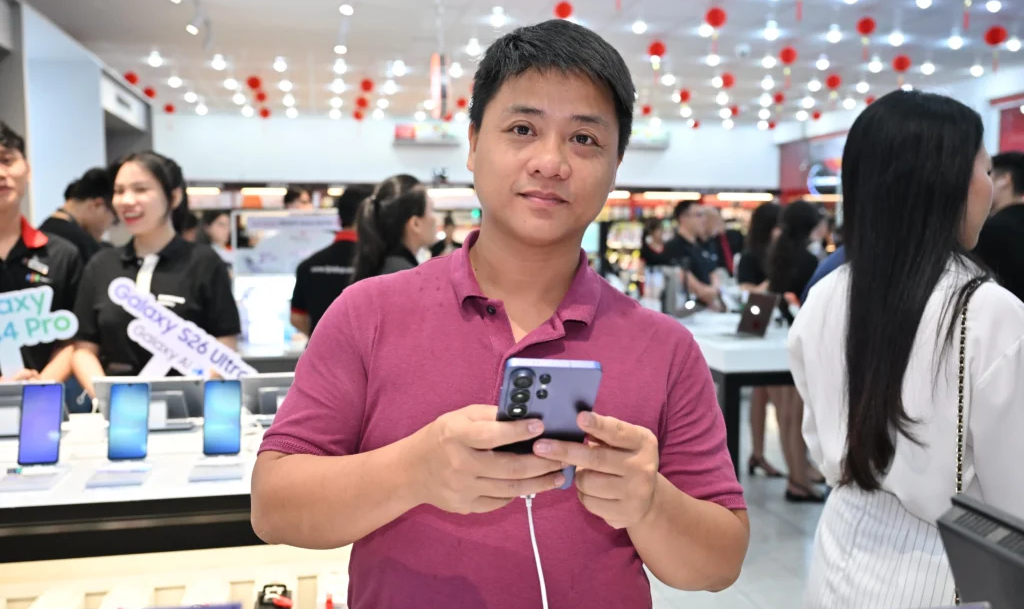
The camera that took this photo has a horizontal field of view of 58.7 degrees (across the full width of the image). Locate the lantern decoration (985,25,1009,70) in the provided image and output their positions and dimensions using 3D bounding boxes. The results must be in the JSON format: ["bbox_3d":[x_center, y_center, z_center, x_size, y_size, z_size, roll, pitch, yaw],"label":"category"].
[{"bbox_3d":[3.907,-2.073,7.360,0.154,0.350,0.154,-1,4,-12],"label":"lantern decoration"}]

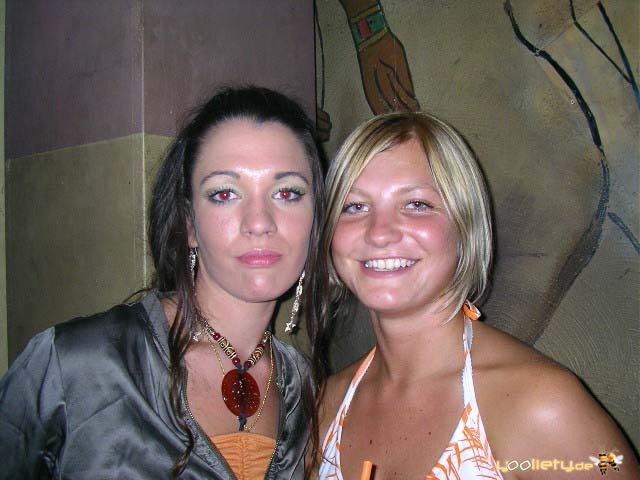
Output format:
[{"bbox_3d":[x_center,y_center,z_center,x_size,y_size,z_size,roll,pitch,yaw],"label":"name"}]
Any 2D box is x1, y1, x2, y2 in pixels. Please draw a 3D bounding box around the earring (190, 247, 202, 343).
[{"bbox_3d":[-0.136,0.060,0.770,0.010,0.105,0.005,-2,-2,0],"label":"earring"}]

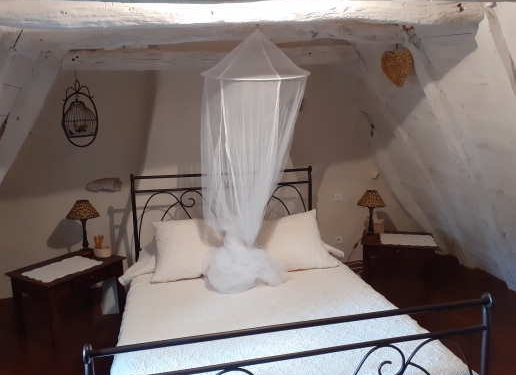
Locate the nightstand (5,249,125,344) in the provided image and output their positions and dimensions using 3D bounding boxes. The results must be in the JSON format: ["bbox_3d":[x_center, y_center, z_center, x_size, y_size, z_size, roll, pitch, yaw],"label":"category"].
[{"bbox_3d":[-1.385,0.796,2.991,0.491,0.440,0.636,4,11,30],"label":"nightstand"}]

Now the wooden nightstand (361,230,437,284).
[{"bbox_3d":[1.266,0.676,3.669,0.599,0.430,0.474,2,10,19],"label":"wooden nightstand"}]

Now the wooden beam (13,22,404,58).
[{"bbox_3d":[-0.185,-0.949,2.477,2.350,0.170,0.180,-5,10,-12],"label":"wooden beam"}]

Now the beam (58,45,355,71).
[{"bbox_3d":[-0.308,-1.037,3.192,2.330,0.155,0.150,-5,10,-12],"label":"beam"}]

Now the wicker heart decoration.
[{"bbox_3d":[0.933,-0.792,2.687,0.222,0.255,0.050,-1,9,-1],"label":"wicker heart decoration"}]

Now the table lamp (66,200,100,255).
[{"bbox_3d":[-1.394,0.317,3.228,0.272,0.430,0.272,4,11,30],"label":"table lamp"}]

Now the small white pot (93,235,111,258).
[{"bbox_3d":[-1.310,0.485,3.373,0.148,0.176,0.148,-3,10,-12],"label":"small white pot"}]

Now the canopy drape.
[{"bbox_3d":[0.000,-0.186,2.567,0.700,1.590,0.680,-3,9,-13],"label":"canopy drape"}]

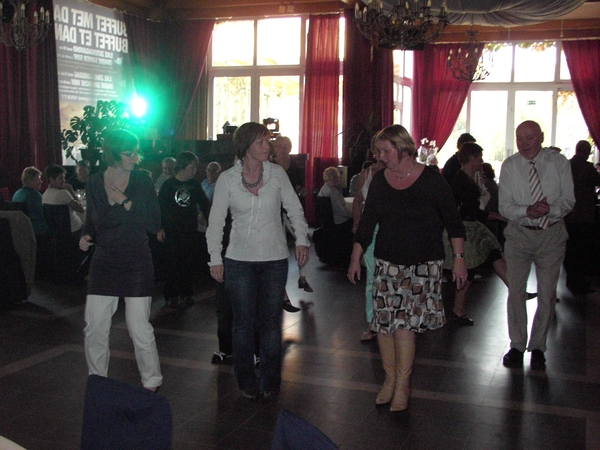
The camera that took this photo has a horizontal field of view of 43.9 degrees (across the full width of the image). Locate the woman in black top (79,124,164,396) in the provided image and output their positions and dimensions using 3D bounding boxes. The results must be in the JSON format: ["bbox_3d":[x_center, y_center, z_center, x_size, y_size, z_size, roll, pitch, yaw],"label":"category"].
[{"bbox_3d":[-1.117,0.221,4.678,0.500,1.632,0.380,0,6,-8],"label":"woman in black top"}]

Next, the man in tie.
[{"bbox_3d":[1.689,0.131,5.355,0.510,1.742,0.360,3,6,20],"label":"man in tie"}]

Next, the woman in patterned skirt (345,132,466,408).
[{"bbox_3d":[0.643,0.245,4.464,0.600,1.674,0.370,5,7,32],"label":"woman in patterned skirt"}]

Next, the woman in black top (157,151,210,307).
[{"bbox_3d":[-1.142,0.027,7.226,0.560,1.482,0.320,0,6,-10],"label":"woman in black top"}]

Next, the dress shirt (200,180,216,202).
[{"bbox_3d":[-1.069,-0.332,9.000,0.420,0.500,0.270,1,6,0],"label":"dress shirt"}]

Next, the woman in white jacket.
[{"bbox_3d":[-0.270,0.220,4.574,0.590,1.678,0.340,0,6,-8],"label":"woman in white jacket"}]

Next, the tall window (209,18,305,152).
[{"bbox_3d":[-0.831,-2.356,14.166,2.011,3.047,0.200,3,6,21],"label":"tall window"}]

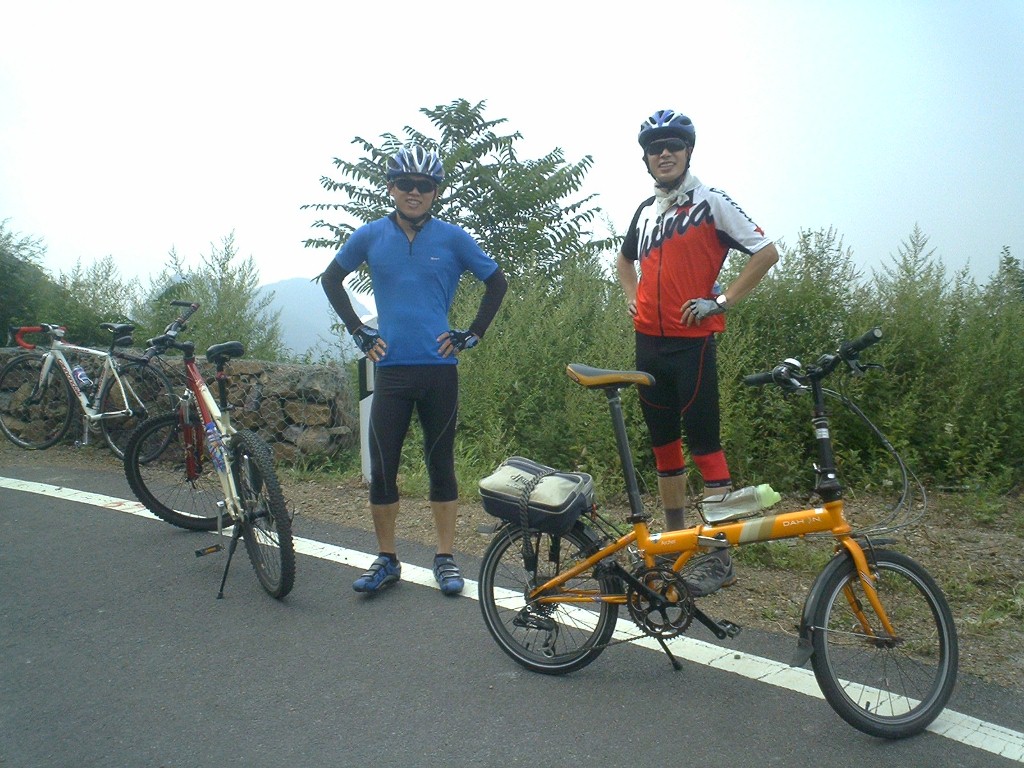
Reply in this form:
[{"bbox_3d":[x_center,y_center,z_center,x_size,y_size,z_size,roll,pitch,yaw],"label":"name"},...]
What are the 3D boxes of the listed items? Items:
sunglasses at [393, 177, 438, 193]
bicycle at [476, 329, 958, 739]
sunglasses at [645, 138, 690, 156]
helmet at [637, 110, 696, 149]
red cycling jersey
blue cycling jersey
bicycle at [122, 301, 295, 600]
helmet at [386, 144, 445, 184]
[{"bbox_3d":[-0.363,-0.750,3.939,0.155,0.055,0.150,-1,8,0],"label":"sunglasses"},{"bbox_3d":[0.532,0.394,3.053,1.440,1.075,0.440,1,3,27],"label":"bicycle"},{"bbox_3d":[0.583,-0.862,3.784,0.155,0.055,0.150,-3,9,21],"label":"sunglasses"},{"bbox_3d":[0.570,-0.939,3.820,0.212,0.160,0.280,-3,9,21],"label":"helmet"},{"bbox_3d":[0.699,-0.471,3.920,0.550,0.575,0.300,3,10,36],"label":"red cycling jersey"},{"bbox_3d":[-0.374,-0.366,4.050,0.630,0.595,0.270,-1,8,-1],"label":"blue cycling jersey"},{"bbox_3d":[-1.254,0.279,4.462,0.600,1.075,1.620,-11,11,-29],"label":"bicycle"},{"bbox_3d":[-0.370,-0.842,3.970,0.212,0.160,0.280,-1,8,0],"label":"helmet"}]

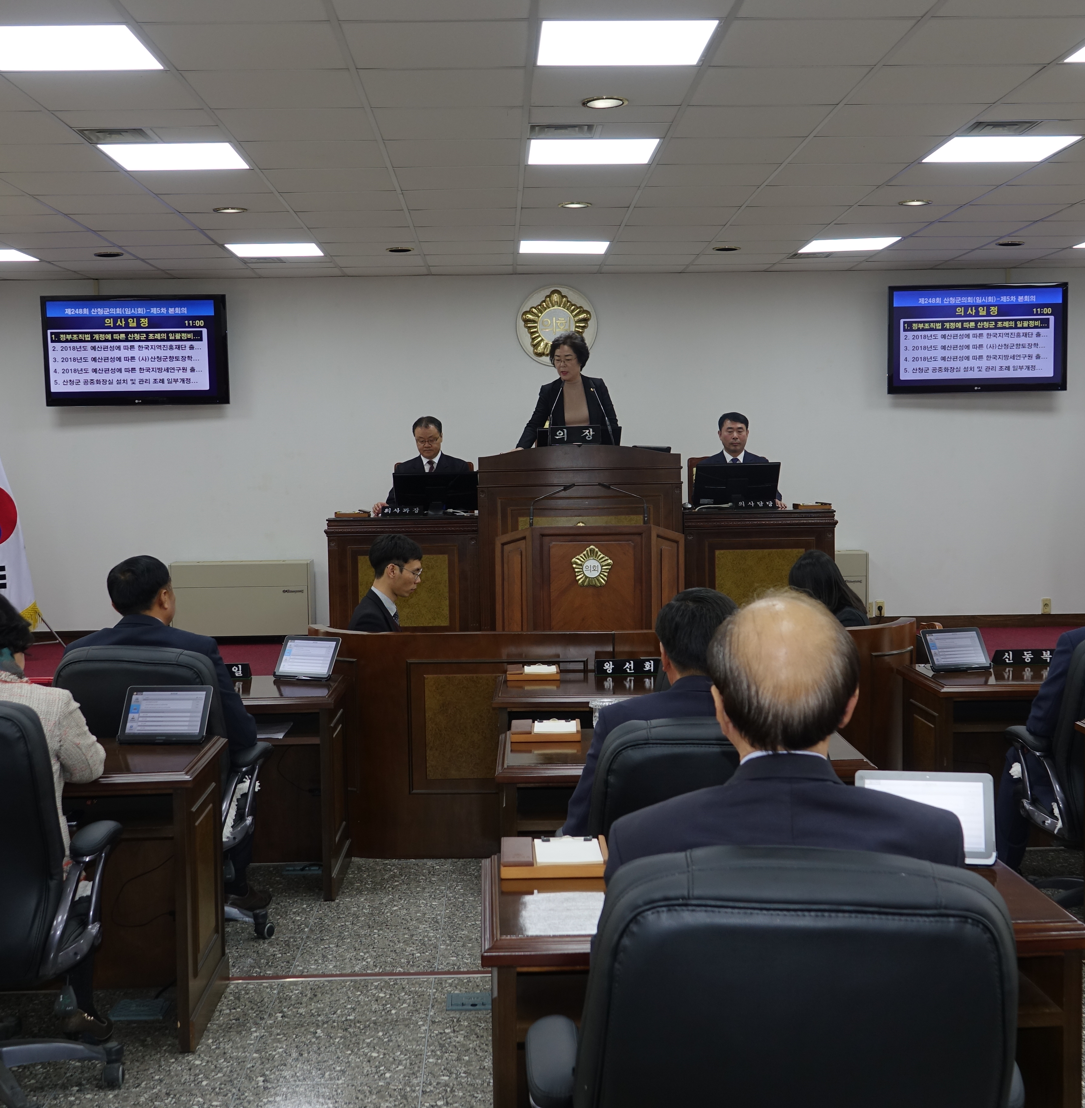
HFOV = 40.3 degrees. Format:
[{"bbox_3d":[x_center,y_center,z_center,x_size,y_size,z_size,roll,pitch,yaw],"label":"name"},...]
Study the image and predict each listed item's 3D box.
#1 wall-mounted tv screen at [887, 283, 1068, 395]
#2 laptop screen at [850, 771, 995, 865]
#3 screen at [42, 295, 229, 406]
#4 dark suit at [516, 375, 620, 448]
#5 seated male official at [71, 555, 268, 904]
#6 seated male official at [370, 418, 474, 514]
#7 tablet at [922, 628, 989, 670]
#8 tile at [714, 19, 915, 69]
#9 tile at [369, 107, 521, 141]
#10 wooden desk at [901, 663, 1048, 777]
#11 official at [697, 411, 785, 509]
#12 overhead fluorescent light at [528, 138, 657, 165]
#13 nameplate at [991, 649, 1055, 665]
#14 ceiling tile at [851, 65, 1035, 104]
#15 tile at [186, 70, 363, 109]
[{"bbox_3d":[3.179,-1.573,10.820,1.298,0.782,0.080,-1,5,2],"label":"wall-mounted tv screen"},{"bbox_3d":[0.769,0.526,2.961,0.266,0.183,0.012,0,-23,10],"label":"laptop screen"},{"bbox_3d":[-2.879,-1.438,10.448,1.290,0.770,0.080,-1,10,-4],"label":"screen"},{"bbox_3d":[0.163,-0.745,9.180,0.620,0.750,0.360,-1,4,5],"label":"dark suit"},{"bbox_3d":[-1.316,0.655,5.216,0.570,1.336,0.760,0,4,7],"label":"seated male official"},{"bbox_3d":[-0.694,-0.199,8.969,0.600,1.280,0.780,-1,4,-2],"label":"seated male official"},{"bbox_3d":[1.616,0.376,5.767,0.257,0.178,0.014,-2,-30,-15],"label":"tablet"},{"bbox_3d":[0.872,-1.679,4.830,0.590,0.020,0.575,-1,4,-2],"label":"tile"},{"bbox_3d":[-0.378,-1.761,6.042,0.595,0.020,0.585,-1,4,-2],"label":"tile"},{"bbox_3d":[2.036,0.854,6.004,1.040,0.744,0.580,-1,4,-2],"label":"wooden desk"},{"bbox_3d":[1.257,-0.235,9.312,0.560,1.320,0.720,-1,4,-2],"label":"official"},{"bbox_3d":[0.219,-1.791,6.512,0.585,0.050,0.570,-1,4,-2],"label":"overhead fluorescent light"},{"bbox_3d":[1.915,0.403,5.853,0.280,0.068,0.060,-1,4,-2],"label":"nameplate"},{"bbox_3d":[1.462,-1.723,5.400,0.590,0.020,0.575,-1,4,-2],"label":"ceiling tile"},{"bbox_3d":[-0.978,-1.715,5.446,0.595,0.020,0.585,-1,4,-2],"label":"tile"}]

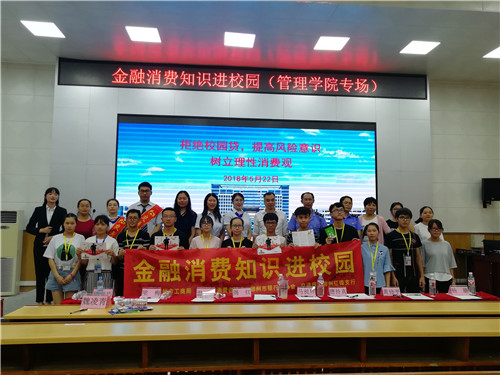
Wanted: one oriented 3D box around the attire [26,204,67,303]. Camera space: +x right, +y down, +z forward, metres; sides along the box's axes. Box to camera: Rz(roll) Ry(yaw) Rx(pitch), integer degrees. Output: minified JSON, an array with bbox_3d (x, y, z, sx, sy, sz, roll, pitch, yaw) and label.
[{"bbox_3d":[-2.706,0.900,5.144,0.500,1.340,0.280,2,-6,-14],"label":"attire"}]

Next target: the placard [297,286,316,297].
[{"bbox_3d":[0.576,1.066,4.003,0.192,0.096,0.080,1,-5,-5],"label":"placard"}]

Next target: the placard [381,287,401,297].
[{"bbox_3d":[1.465,1.082,4.075,0.192,0.096,0.080,1,-5,-5],"label":"placard"}]

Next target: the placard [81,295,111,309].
[{"bbox_3d":[-1.249,0.923,3.177,0.208,0.103,0.095,0,-3,6],"label":"placard"}]

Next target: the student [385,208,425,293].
[{"bbox_3d":[1.895,1.103,4.762,0.470,1.705,0.290,1,-5,-3],"label":"student"}]

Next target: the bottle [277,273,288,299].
[{"bbox_3d":[0.314,0.983,3.909,0.066,0.240,0.066,1,-5,-5],"label":"bottle"}]

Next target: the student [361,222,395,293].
[{"bbox_3d":[1.450,1.165,4.479,0.430,1.511,0.260,0,-3,6],"label":"student"}]

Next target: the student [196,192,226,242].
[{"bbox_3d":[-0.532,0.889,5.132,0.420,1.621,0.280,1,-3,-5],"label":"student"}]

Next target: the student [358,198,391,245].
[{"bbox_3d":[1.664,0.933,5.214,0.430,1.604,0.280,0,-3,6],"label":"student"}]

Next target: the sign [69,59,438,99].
[{"bbox_3d":[-0.004,-2.298,8.432,7.925,0.555,0.120,1,-3,-5],"label":"sign"}]

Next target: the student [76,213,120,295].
[{"bbox_3d":[-1.796,1.129,4.541,0.460,1.580,0.350,2,-6,-12],"label":"student"}]

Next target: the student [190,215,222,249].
[{"bbox_3d":[-0.534,1.150,4.653,0.420,1.580,0.340,1,-6,-3],"label":"student"}]

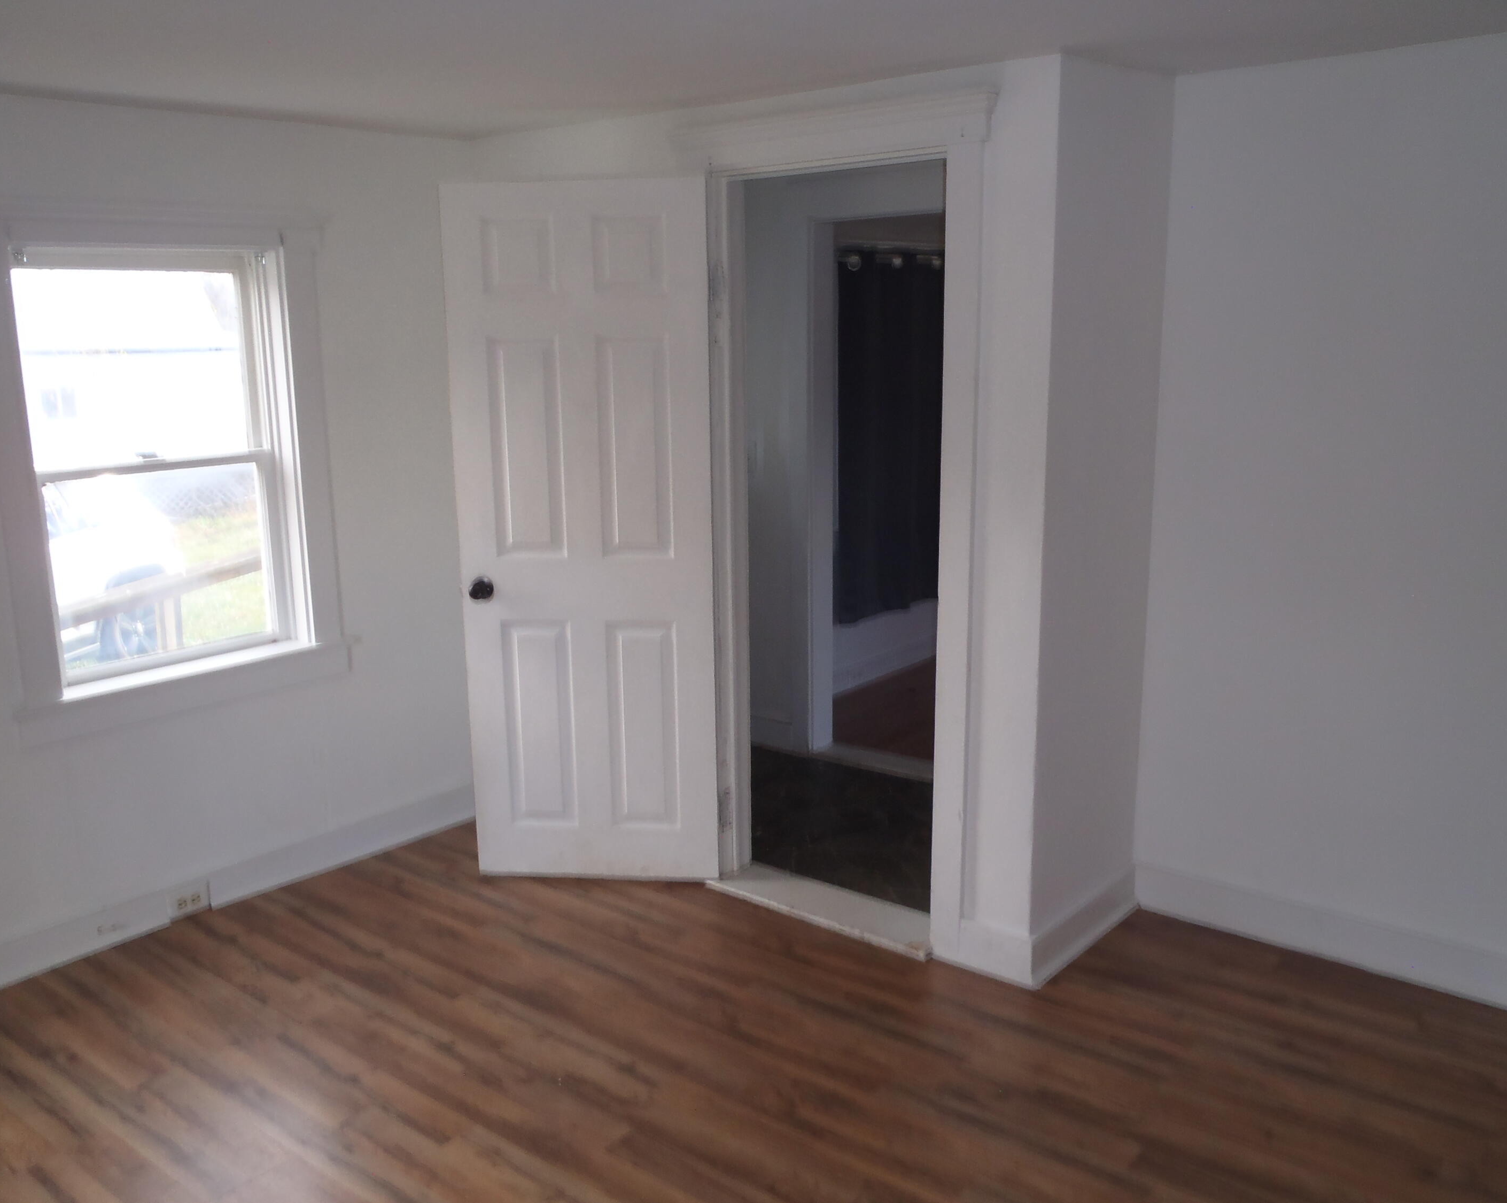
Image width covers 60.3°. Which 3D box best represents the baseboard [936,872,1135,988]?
[{"bbox_3d":[0.788,0.845,3.589,0.300,0.128,0.587,9,16,40],"label":"baseboard"}]

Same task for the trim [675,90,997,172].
[{"bbox_3d":[0.173,-1.166,3.267,0.983,0.110,0.055,9,16,40],"label":"trim"}]

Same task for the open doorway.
[{"bbox_3d":[0.226,-0.127,3.548,0.745,2.020,0.130,9,16,40],"label":"open doorway"}]

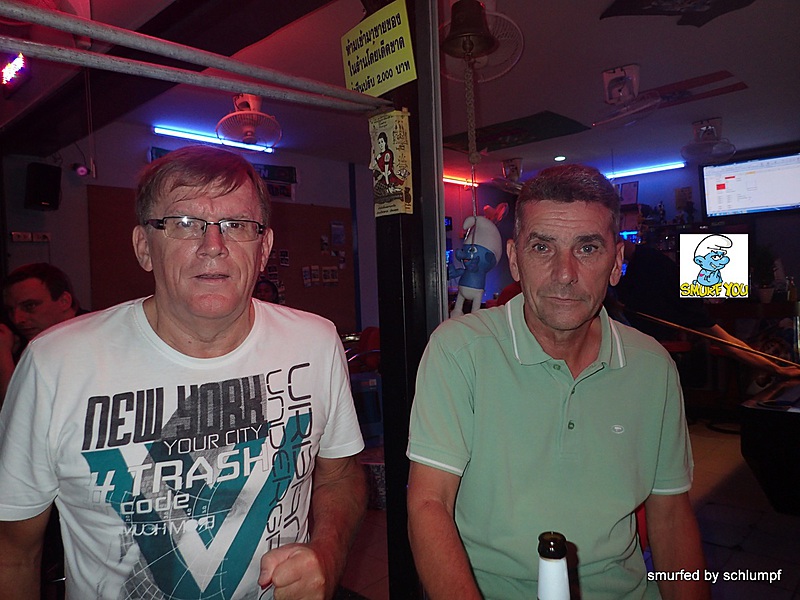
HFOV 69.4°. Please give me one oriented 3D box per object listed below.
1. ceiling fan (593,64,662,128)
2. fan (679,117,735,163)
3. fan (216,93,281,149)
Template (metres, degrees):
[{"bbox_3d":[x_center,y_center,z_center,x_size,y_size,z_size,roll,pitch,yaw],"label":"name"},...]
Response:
[{"bbox_3d":[1.559,-1.370,3.977,0.445,0.370,0.455,-3,1,-28],"label":"ceiling fan"},{"bbox_3d":[2.866,-1.446,5.387,0.445,0.370,0.455,-3,1,-41],"label":"fan"},{"bbox_3d":[-1.047,-1.243,4.019,0.455,0.370,0.445,-3,1,-15],"label":"fan"}]

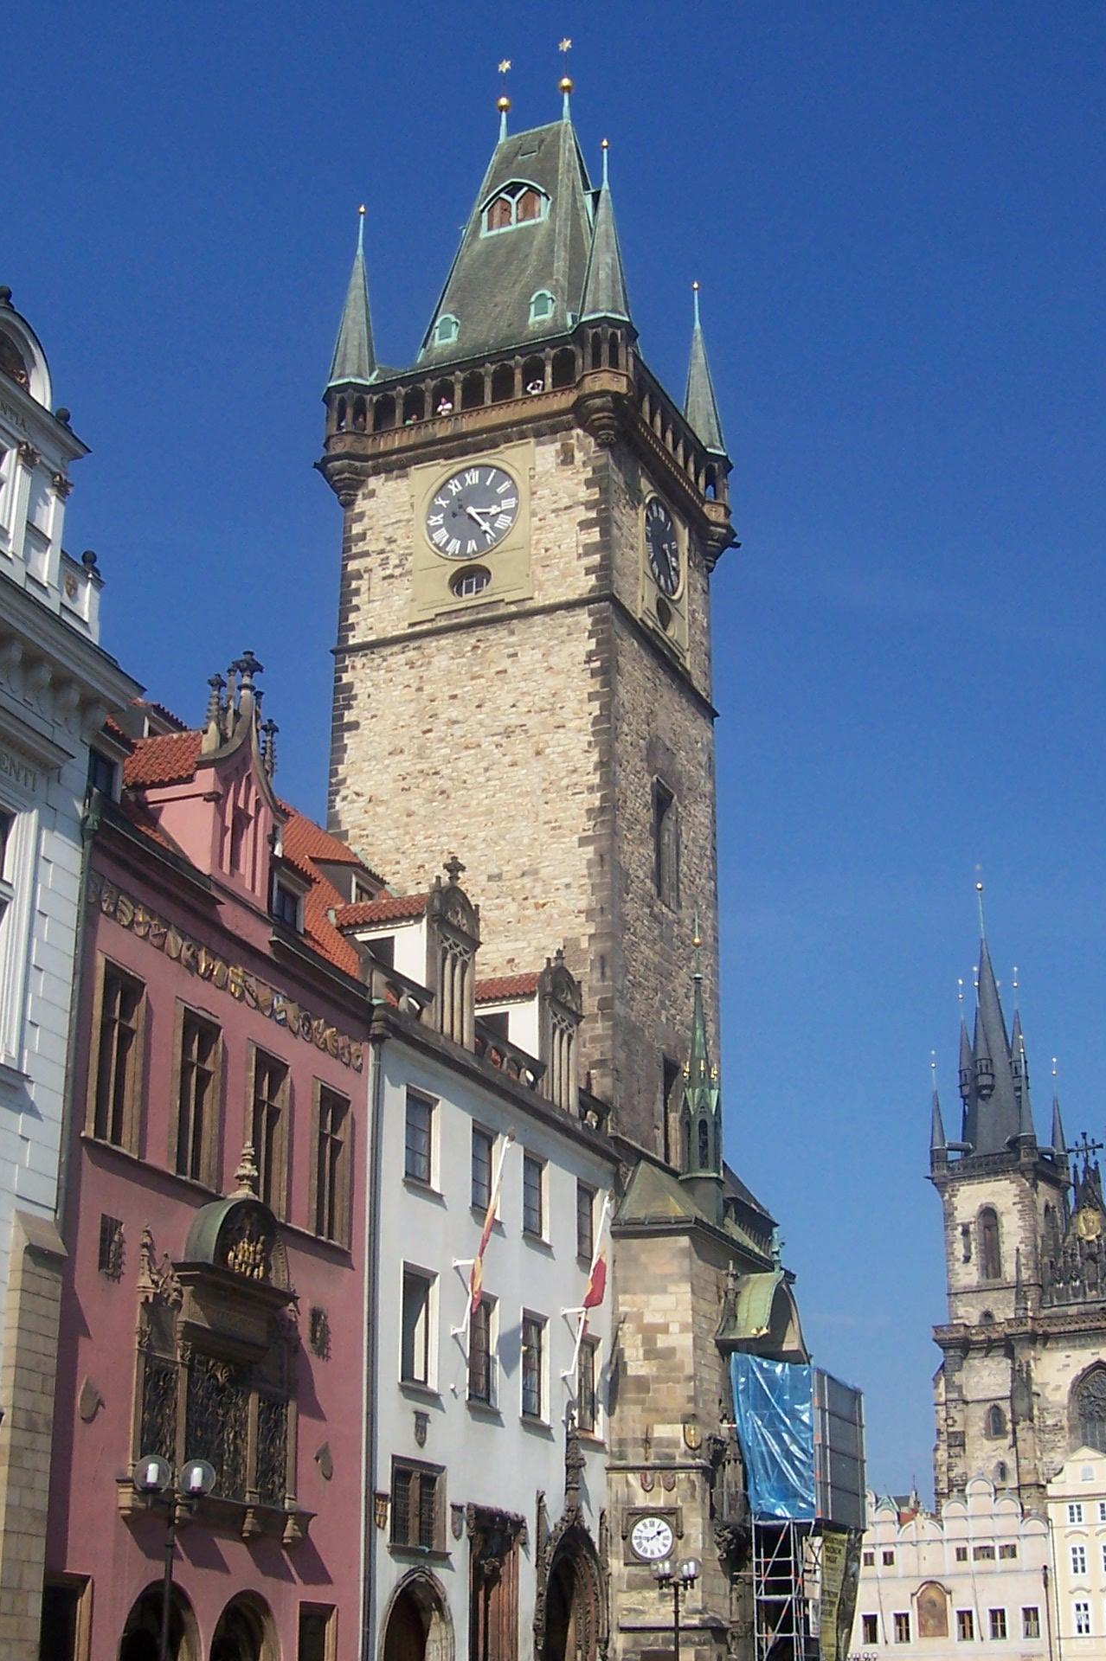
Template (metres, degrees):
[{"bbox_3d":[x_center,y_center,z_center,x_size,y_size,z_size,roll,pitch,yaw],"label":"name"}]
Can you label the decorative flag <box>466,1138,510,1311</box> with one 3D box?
[{"bbox_3d":[-1.621,9.967,55.082,1.100,4.700,0.400,-8,-23,19],"label":"decorative flag"}]

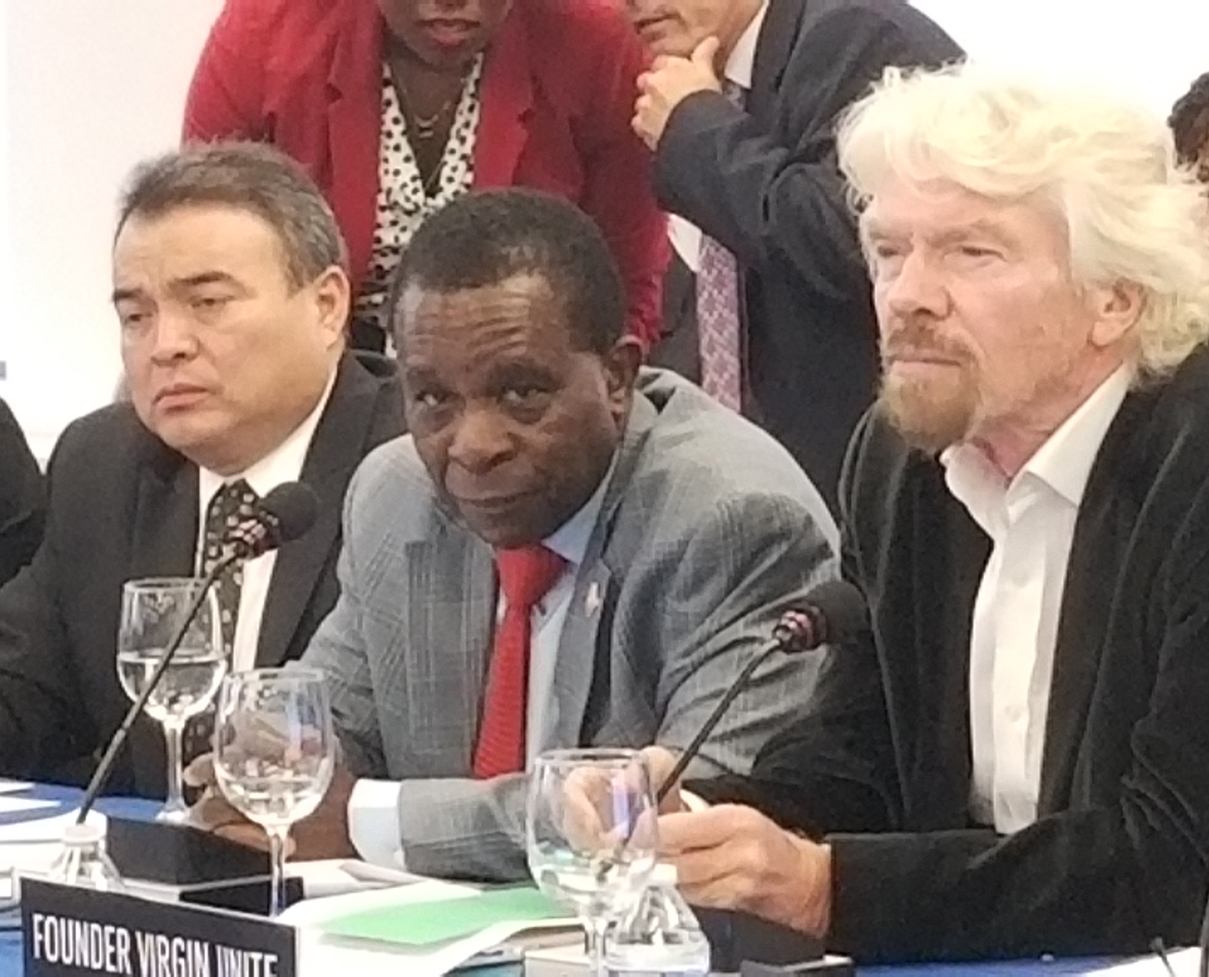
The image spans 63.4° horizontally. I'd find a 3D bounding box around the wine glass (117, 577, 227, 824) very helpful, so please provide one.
[{"bbox_3d":[-0.331,0.162,0.750,0.082,0.182,0.082,-1,5,0],"label":"wine glass"}]

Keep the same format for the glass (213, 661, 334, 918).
[{"bbox_3d":[-0.227,0.217,0.675,0.082,0.184,0.082,-1,5,0],"label":"glass"}]

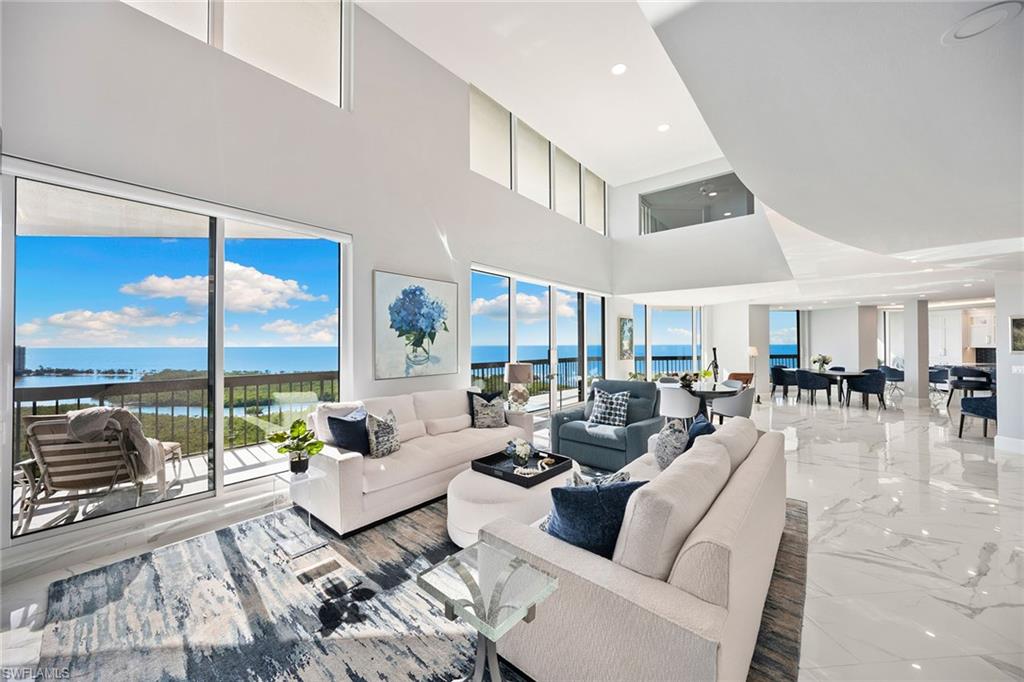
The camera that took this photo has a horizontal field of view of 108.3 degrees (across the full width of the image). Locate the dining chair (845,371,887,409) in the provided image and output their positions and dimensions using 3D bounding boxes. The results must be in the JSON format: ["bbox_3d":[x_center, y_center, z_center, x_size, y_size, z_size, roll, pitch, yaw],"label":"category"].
[{"bbox_3d":[7.900,1.081,8.260,0.580,0.830,0.580,0,-1,-20],"label":"dining chair"}]

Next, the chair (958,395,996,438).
[{"bbox_3d":[7.050,1.071,5.302,0.580,0.810,0.600,0,-1,5],"label":"chair"}]

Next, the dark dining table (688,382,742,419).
[{"bbox_3d":[3.076,1.112,6.070,1.380,0.760,1.380,-1,-1,41],"label":"dark dining table"}]

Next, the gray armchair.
[{"bbox_3d":[1.213,1.004,4.641,1.056,0.960,0.950,-1,-1,40],"label":"gray armchair"}]

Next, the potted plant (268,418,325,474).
[{"bbox_3d":[-1.576,0.775,2.716,0.360,0.410,0.380,-1,-1,41],"label":"potted plant"}]

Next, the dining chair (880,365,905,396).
[{"bbox_3d":[11.003,1.112,10.651,0.600,0.800,0.620,-1,-1,41],"label":"dining chair"}]

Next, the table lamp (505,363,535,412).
[{"bbox_3d":[0.100,0.633,5.100,0.400,0.680,0.400,0,-1,0],"label":"table lamp"}]

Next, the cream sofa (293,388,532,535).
[{"bbox_3d":[-0.870,1.044,3.956,0.967,0.880,2.329,-1,-1,41],"label":"cream sofa"}]

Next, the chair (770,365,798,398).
[{"bbox_3d":[7.250,1.098,9.800,0.580,0.830,0.580,0,-1,7],"label":"chair"}]

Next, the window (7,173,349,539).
[{"bbox_3d":[-2.700,0.123,3.380,0.100,2.520,2.380,-1,-1,42],"label":"window"}]

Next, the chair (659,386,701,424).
[{"bbox_3d":[2.620,1.094,5.750,0.580,0.800,0.590,0,-1,-38],"label":"chair"}]

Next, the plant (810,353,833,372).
[{"bbox_3d":[7.374,0.512,8.806,0.460,0.500,0.470,-1,-1,41],"label":"plant"}]

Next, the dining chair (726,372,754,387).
[{"bbox_3d":[4.900,1.105,7.920,0.570,0.800,0.570,0,-1,-32],"label":"dining chair"}]

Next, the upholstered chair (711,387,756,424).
[{"bbox_3d":[3.430,1.087,5.676,0.550,0.800,0.570,0,-1,-42],"label":"upholstered chair"}]

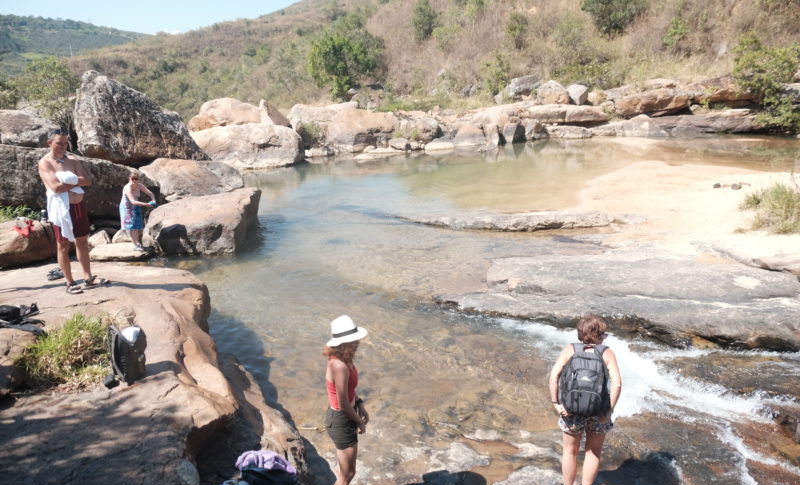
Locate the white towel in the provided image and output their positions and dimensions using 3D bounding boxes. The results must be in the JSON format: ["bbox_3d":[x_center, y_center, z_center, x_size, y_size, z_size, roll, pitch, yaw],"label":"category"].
[{"bbox_3d":[-3.500,-0.380,6.300,0.270,0.740,0.360,10,18,35],"label":"white towel"}]

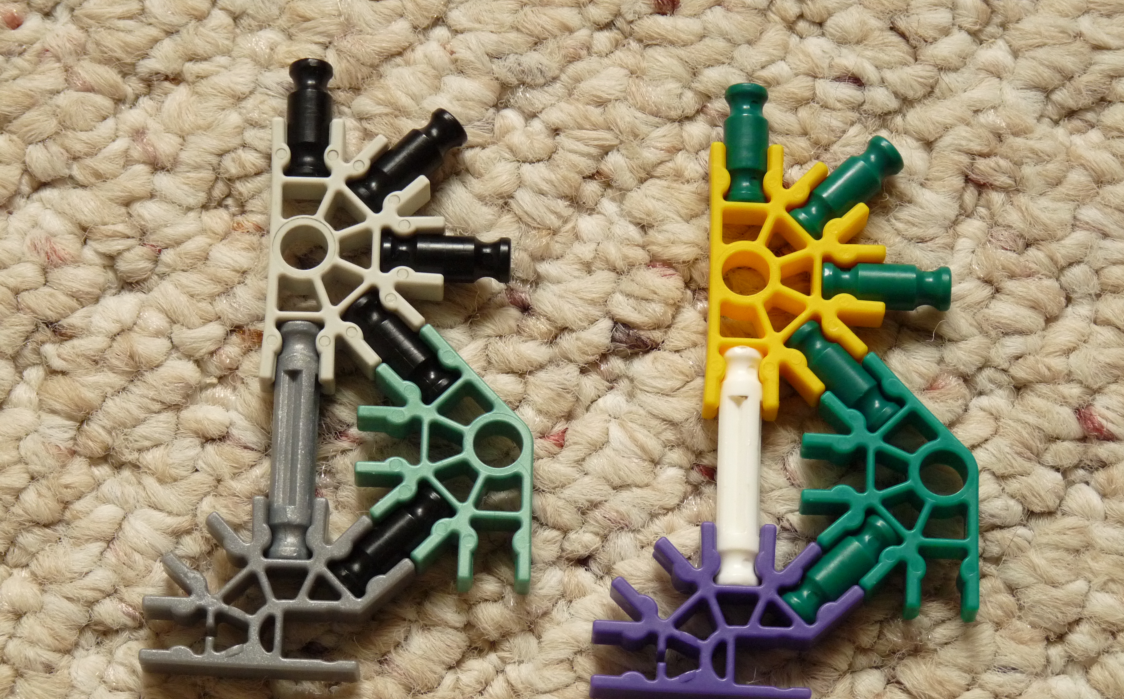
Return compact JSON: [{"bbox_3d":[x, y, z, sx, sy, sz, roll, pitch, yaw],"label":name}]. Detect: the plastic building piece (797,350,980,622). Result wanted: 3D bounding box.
[{"bbox_3d":[0.043,0.018,0.586,0.023,0.006,0.035,2,70,0],"label":"plastic building piece"}]

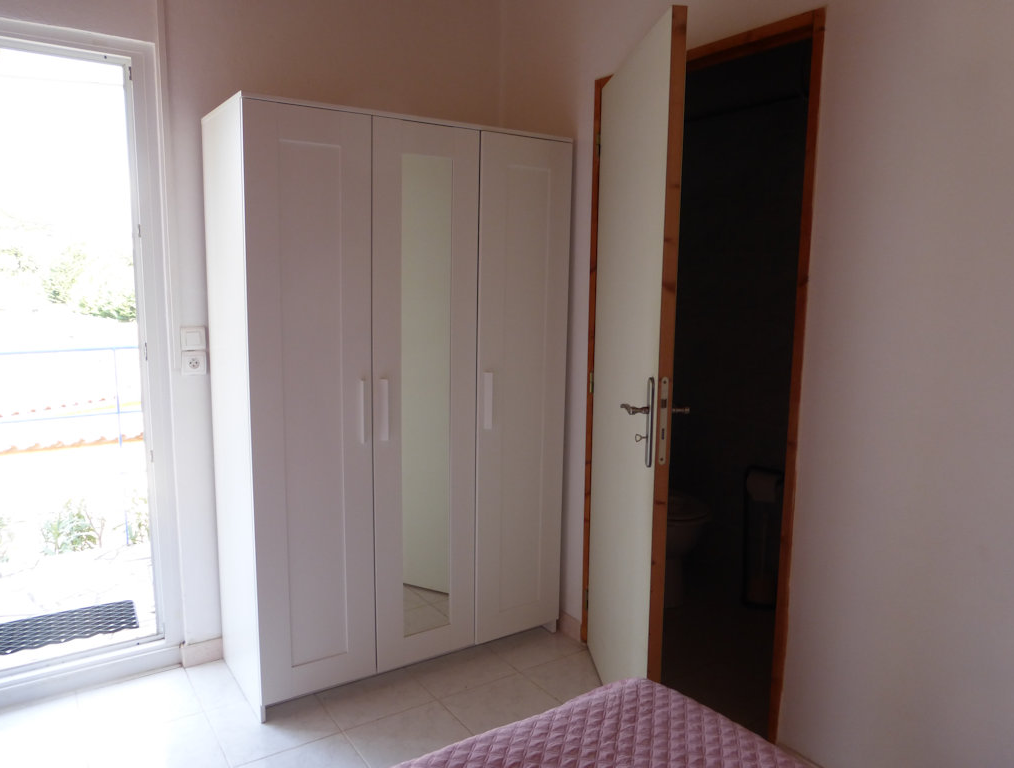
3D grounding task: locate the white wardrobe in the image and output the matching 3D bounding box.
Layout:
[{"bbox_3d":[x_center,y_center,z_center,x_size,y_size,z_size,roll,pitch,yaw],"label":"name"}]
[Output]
[{"bbox_3d":[-0.405,0.057,2.614,1.170,1.900,0.500,-4,9,-34],"label":"white wardrobe"}]

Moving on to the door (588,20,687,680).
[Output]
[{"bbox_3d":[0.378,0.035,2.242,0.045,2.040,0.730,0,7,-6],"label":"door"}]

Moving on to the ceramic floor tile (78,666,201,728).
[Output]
[{"bbox_3d":[-1.192,1.046,2.312,0.330,0.010,0.330,-4,9,-34],"label":"ceramic floor tile"}]

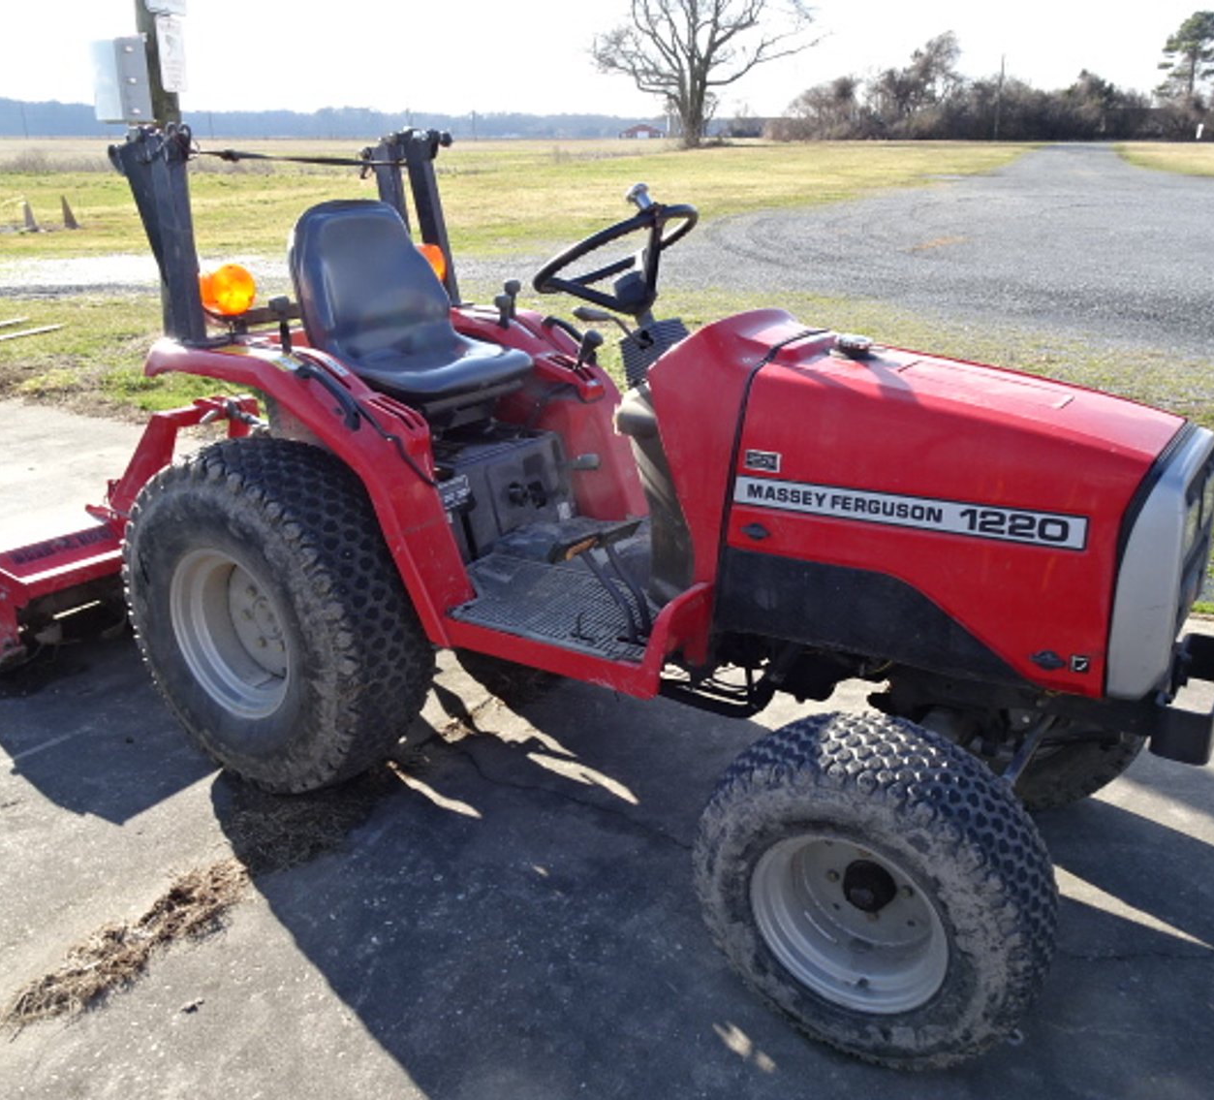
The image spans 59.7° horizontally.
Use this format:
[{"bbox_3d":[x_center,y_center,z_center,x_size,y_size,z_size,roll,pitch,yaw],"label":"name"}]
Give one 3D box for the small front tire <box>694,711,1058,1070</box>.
[{"bbox_3d":[0.448,0.577,1.806,0.585,0.580,0.235,14,25,31],"label":"small front tire"}]

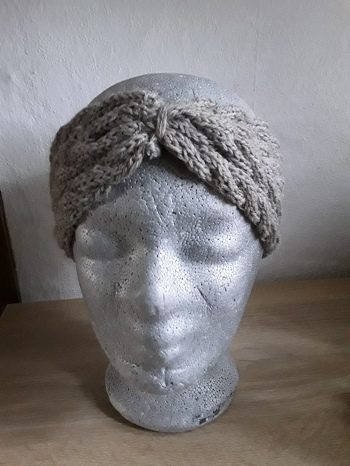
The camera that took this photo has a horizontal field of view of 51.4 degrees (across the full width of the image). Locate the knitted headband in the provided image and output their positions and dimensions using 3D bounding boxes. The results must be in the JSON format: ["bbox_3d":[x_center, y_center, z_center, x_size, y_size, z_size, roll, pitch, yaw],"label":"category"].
[{"bbox_3d":[-0.007,-0.039,0.303,0.182,0.148,0.196,2,21,7],"label":"knitted headband"}]

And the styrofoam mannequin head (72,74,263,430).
[{"bbox_3d":[-0.004,0.018,0.314,0.155,0.283,0.200,2,21,7],"label":"styrofoam mannequin head"}]

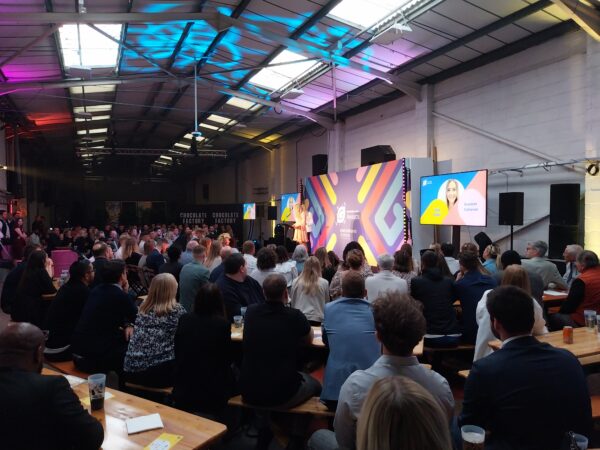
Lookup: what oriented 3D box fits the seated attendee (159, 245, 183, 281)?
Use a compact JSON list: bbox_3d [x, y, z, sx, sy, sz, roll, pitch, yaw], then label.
[{"bbox_3d":[-1.740,0.900,6.400,0.470,1.260,0.720,1,1,28],"label":"seated attendee"}]

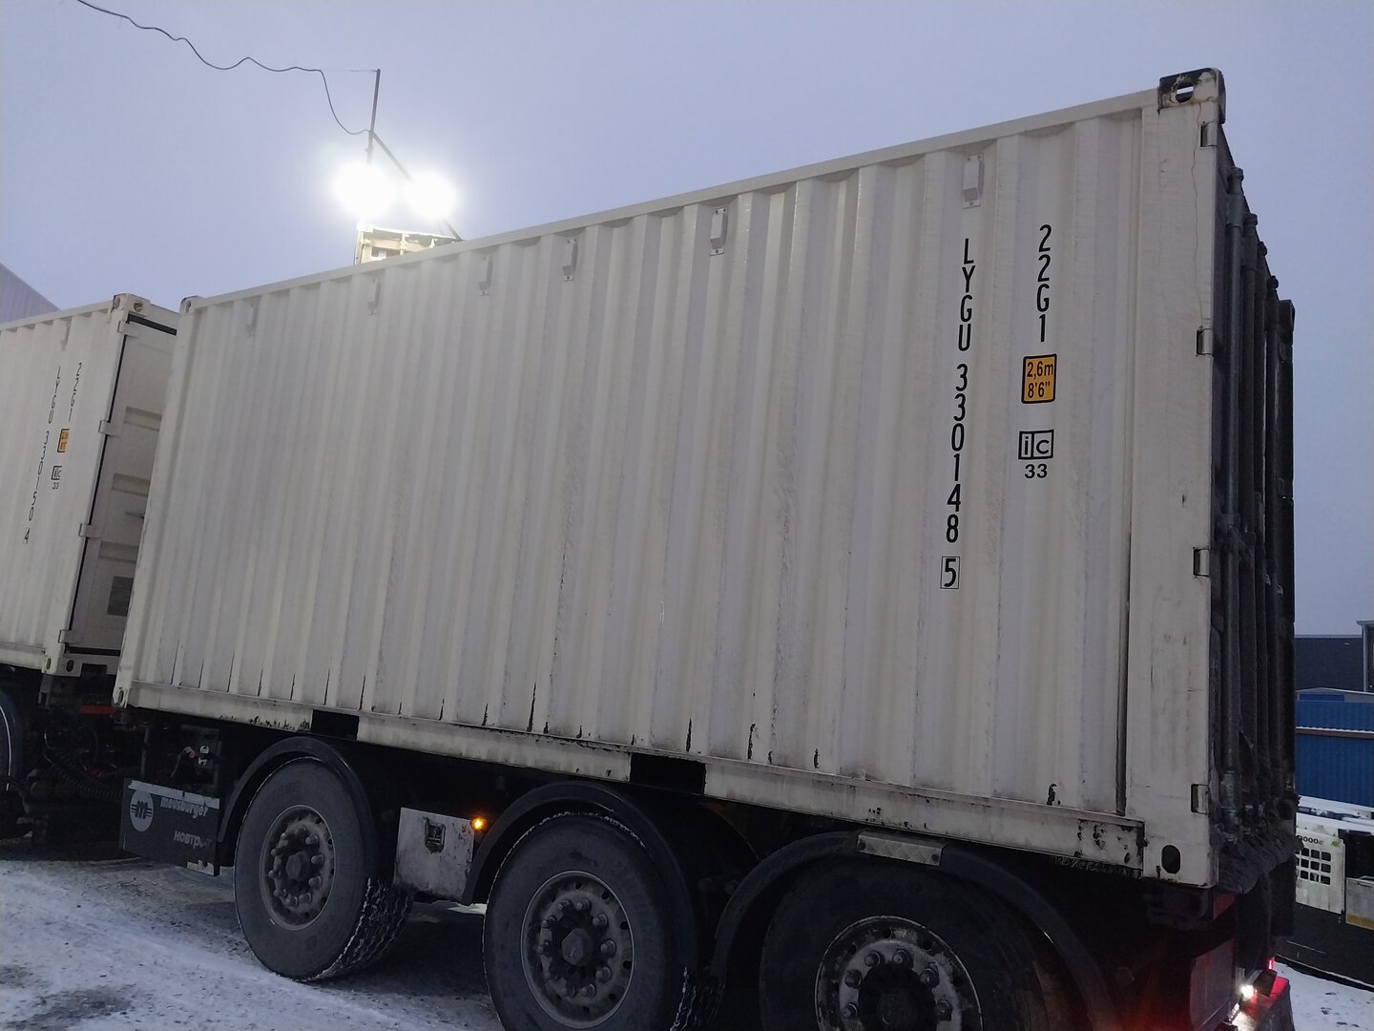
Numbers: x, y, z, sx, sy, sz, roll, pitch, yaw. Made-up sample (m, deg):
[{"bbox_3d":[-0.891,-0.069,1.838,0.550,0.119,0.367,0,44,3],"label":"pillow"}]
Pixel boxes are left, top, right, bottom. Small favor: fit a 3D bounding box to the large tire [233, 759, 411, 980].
[{"bbox_3d":[-1.864,1.784,5.285,1.060,1.060,0.340,-1,-10,33],"label":"large tire"}]

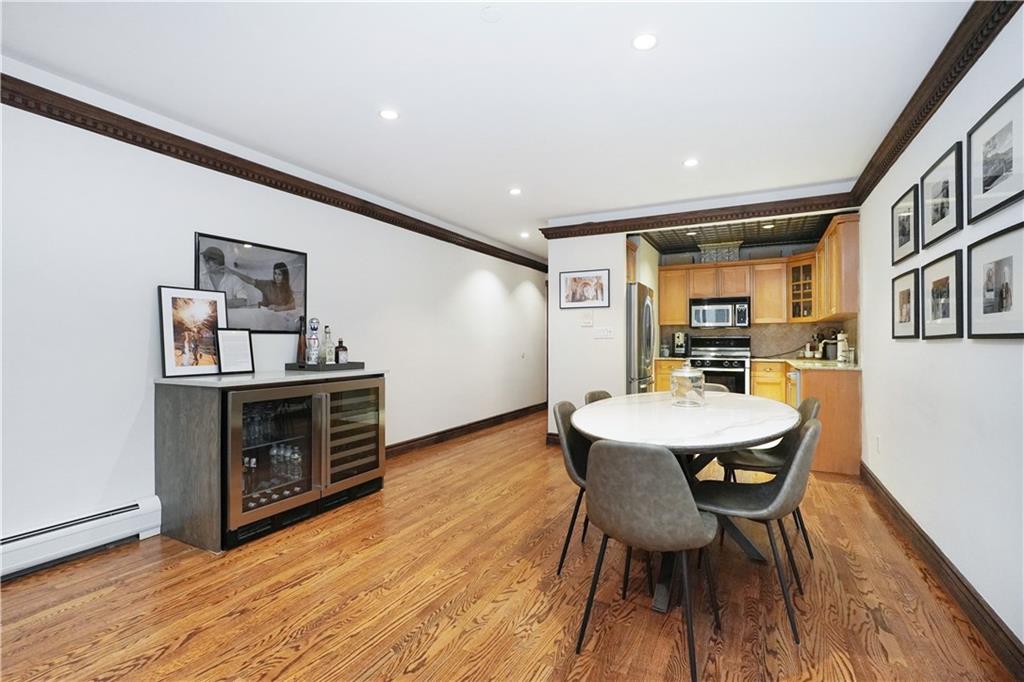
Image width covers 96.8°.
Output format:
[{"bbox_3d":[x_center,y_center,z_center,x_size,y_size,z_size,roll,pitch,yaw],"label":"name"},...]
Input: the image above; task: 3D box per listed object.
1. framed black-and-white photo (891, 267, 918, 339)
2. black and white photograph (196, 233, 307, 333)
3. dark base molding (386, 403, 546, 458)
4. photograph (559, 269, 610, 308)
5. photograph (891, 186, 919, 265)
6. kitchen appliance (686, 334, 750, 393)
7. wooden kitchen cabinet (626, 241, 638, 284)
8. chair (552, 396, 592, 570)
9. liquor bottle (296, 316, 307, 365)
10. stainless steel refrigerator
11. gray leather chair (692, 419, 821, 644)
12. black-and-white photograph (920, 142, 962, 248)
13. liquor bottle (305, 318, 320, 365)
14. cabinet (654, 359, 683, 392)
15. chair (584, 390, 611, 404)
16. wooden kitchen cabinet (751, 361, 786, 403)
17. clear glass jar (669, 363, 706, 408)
[{"bbox_3d":[2.423,-0.212,2.810,0.022,0.400,0.500,0,0,28],"label":"framed black-and-white photo"},{"bbox_3d":[-1.792,-0.367,3.188,0.030,0.620,0.790,0,0,29],"label":"black and white photograph"},{"bbox_3d":[-0.320,1.075,5.876,0.030,0.120,3.540,0,0,30],"label":"dark base molding"},{"bbox_3d":[0.777,-0.551,4.890,0.560,0.410,0.025,0,0,28],"label":"photograph"},{"bbox_3d":[2.237,-0.643,2.586,0.030,0.365,0.450,0,0,28],"label":"photograph"},{"bbox_3d":[3.041,0.555,6.609,0.760,1.200,0.680,0,0,28],"label":"kitchen appliance"},{"bbox_3d":[1.043,-0.920,5.349,0.600,0.430,0.920,0,0,28],"label":"wooden kitchen cabinet"},{"bbox_3d":[0.515,0.761,2.369,0.535,0.830,0.455,0,0,29],"label":"chair"},{"bbox_3d":[-1.536,-0.005,3.321,0.075,0.350,0.075,0,0,29],"label":"liquor bottle"},{"bbox_3d":[1.229,0.269,5.464,0.840,1.780,0.910,0,0,28],"label":"stainless steel refrigerator"},{"bbox_3d":[1.019,0.725,1.979,0.540,0.820,0.470,0,0,35],"label":"gray leather chair"},{"bbox_3d":[2.136,-0.697,2.267,0.022,0.400,0.500,0,0,28],"label":"black-and-white photograph"},{"bbox_3d":[-1.454,0.015,3.336,0.090,0.360,0.090,0,0,28],"label":"liquor bottle"},{"bbox_3d":[2.491,0.711,6.902,0.480,0.880,0.610,0,0,28],"label":"cabinet"},{"bbox_3d":[0.813,0.725,2.891,0.540,0.820,0.460,0,0,28],"label":"chair"},{"bbox_3d":[3.358,0.695,5.961,0.400,0.880,0.600,0,0,28],"label":"wooden kitchen cabinet"},{"bbox_3d":[1.116,0.271,2.880,0.195,0.280,0.195,0,0,28],"label":"clear glass jar"}]

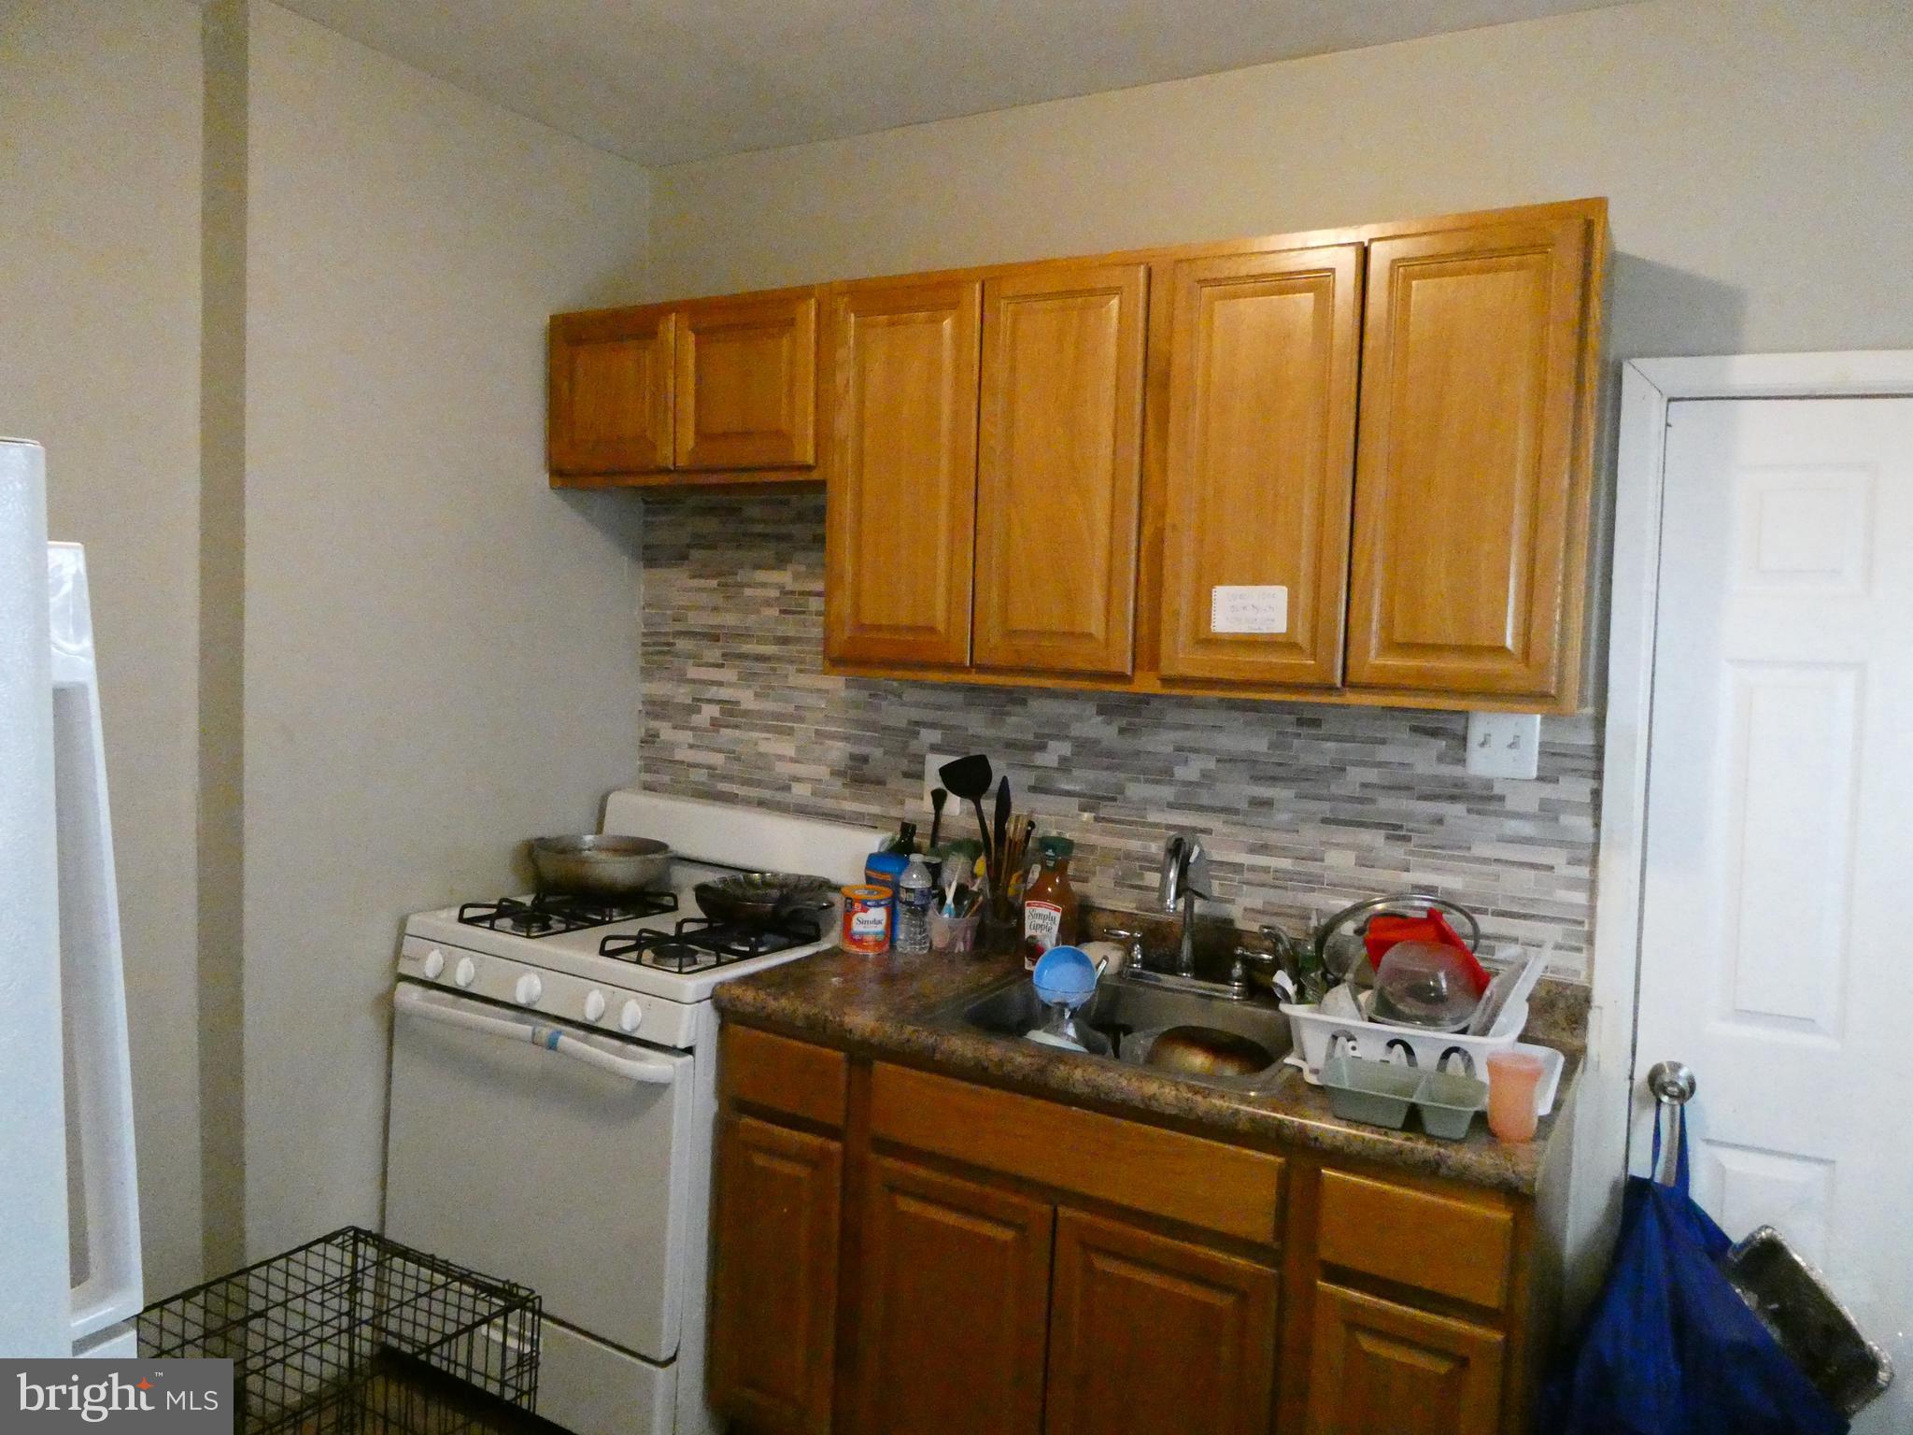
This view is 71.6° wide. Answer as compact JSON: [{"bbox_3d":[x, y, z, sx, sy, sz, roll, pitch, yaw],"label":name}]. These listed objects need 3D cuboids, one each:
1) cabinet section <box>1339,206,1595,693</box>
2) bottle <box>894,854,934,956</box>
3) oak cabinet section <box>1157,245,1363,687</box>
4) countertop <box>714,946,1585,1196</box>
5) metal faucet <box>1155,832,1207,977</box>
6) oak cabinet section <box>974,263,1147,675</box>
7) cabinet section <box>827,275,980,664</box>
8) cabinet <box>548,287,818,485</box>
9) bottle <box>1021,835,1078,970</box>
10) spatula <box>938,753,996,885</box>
[{"bbox_3d":[0.863,-0.398,2.183,0.330,0.729,0.324,4,5,29],"label":"cabinet section"},{"bbox_3d":[-0.084,0.384,2.753,0.066,0.203,0.066,4,5,29],"label":"bottle"},{"bbox_3d":[0.570,-0.419,2.342,0.333,0.724,0.324,4,5,29],"label":"oak cabinet section"},{"bbox_3d":[0.321,0.551,2.363,1.415,0.042,0.632,4,5,29],"label":"countertop"},{"bbox_3d":[0.424,0.358,2.488,0.055,0.286,0.180,4,5,23],"label":"metal faucet"},{"bbox_3d":[0.262,-0.442,2.510,0.330,0.724,0.324,4,5,29],"label":"oak cabinet section"},{"bbox_3d":[-0.030,-0.463,2.670,0.328,0.724,0.324,4,5,29],"label":"cabinet section"},{"bbox_3d":[-0.506,-0.693,2.926,0.762,0.388,0.326,4,5,29],"label":"cabinet"},{"bbox_3d":[0.194,0.371,2.666,0.105,0.260,0.102,2,5,0],"label":"bottle"},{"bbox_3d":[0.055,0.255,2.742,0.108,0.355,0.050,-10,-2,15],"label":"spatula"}]

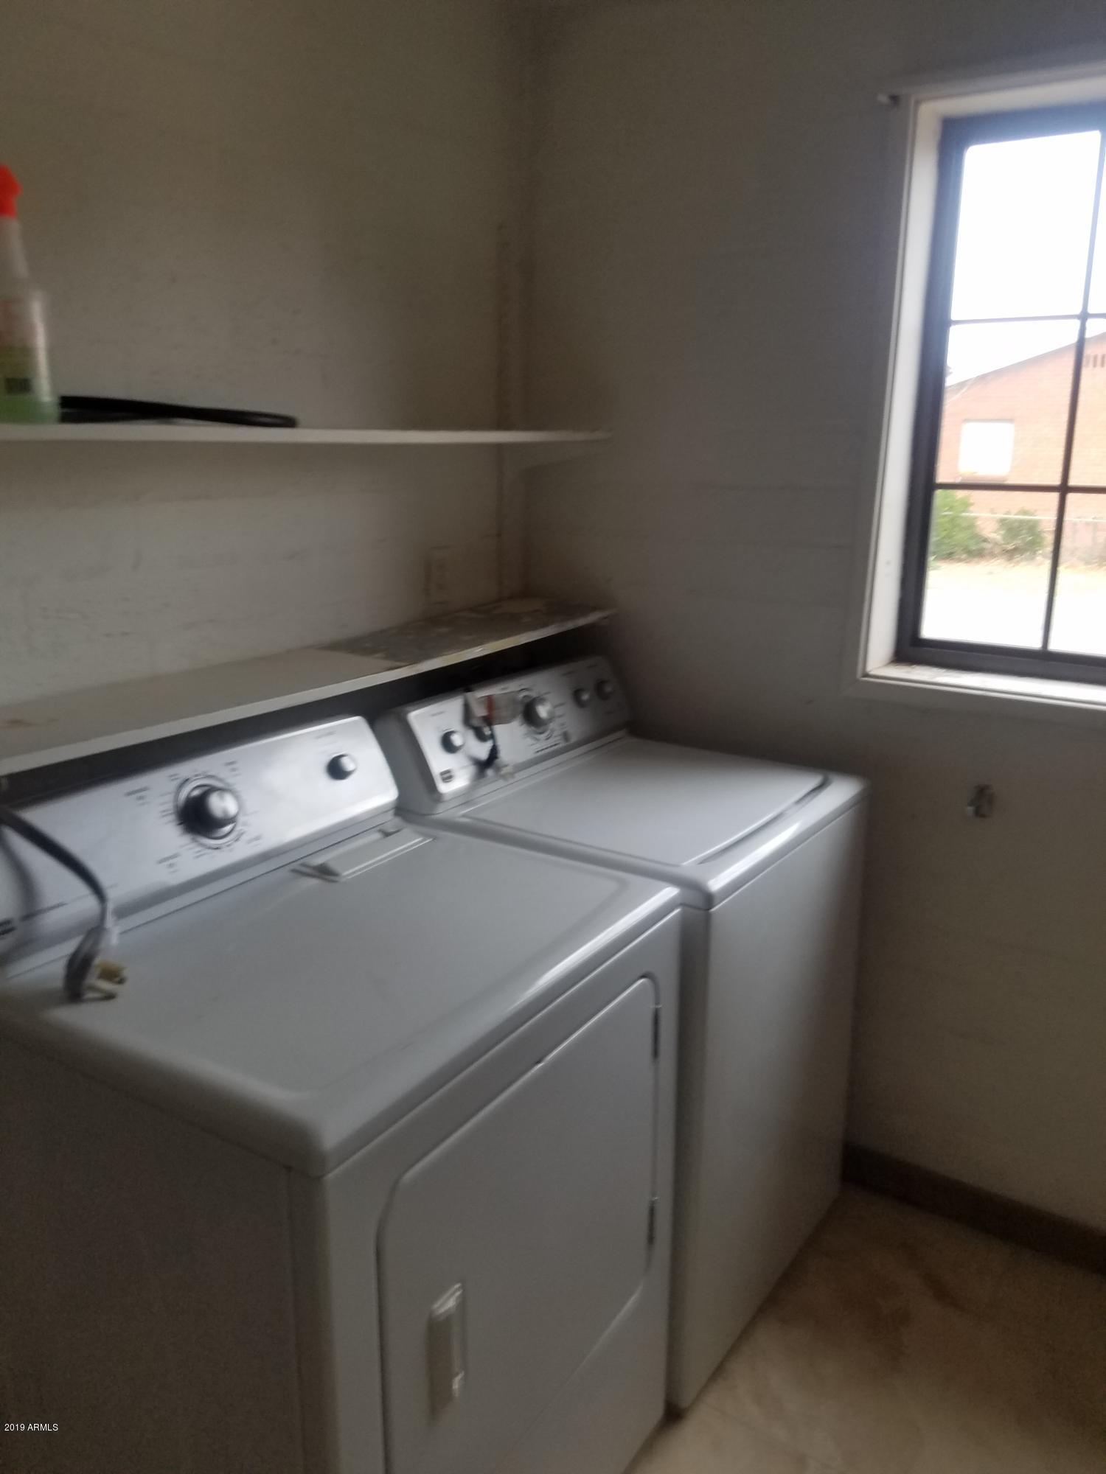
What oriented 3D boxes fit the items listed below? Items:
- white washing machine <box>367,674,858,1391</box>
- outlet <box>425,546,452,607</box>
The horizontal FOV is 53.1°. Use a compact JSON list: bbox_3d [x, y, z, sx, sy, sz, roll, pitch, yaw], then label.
[{"bbox_3d":[0.142,0.460,2.154,0.680,1.100,0.690,11,18,34],"label":"white washing machine"},{"bbox_3d":[-0.229,-0.325,2.252,0.012,0.115,0.073,10,18,31],"label":"outlet"}]

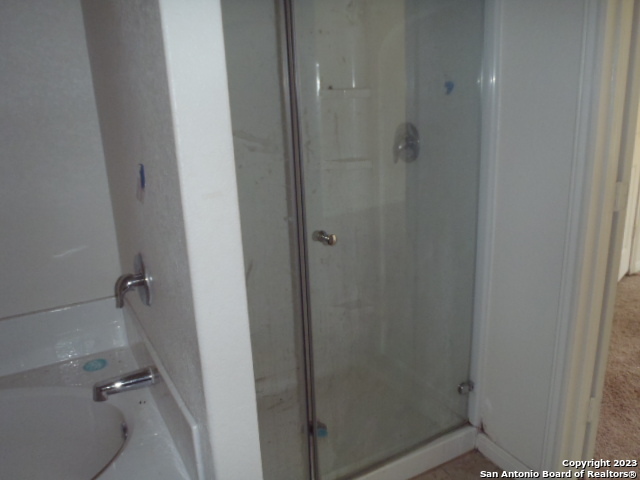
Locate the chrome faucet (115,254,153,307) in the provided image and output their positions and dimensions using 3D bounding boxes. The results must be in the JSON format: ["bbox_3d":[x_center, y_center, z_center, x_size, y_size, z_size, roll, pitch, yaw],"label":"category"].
[{"bbox_3d":[-0.579,0.130,1.586,0.092,0.162,0.160,-10,15,-27],"label":"chrome faucet"}]

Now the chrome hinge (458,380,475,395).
[{"bbox_3d":[0.615,0.620,2.174,0.050,0.043,0.040,-10,15,-27],"label":"chrome hinge"}]

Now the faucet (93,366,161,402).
[{"bbox_3d":[-0.568,0.430,1.537,0.175,0.062,0.052,-10,15,-27],"label":"faucet"}]

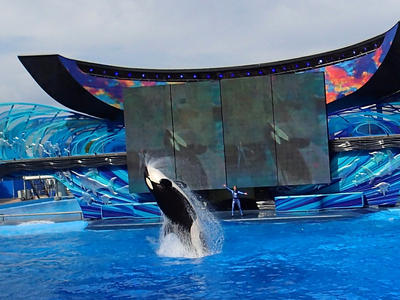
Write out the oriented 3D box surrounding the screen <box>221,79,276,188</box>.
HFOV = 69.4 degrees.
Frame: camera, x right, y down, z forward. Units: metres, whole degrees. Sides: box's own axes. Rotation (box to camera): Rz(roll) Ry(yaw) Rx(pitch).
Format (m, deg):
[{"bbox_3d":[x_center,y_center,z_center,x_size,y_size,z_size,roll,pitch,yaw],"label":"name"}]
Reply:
[{"bbox_3d":[3.077,-1.077,18.096,3.089,6.750,0.400,-4,0,5],"label":"screen"}]

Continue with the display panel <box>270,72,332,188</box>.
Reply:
[{"bbox_3d":[6.190,-1.268,17.839,3.089,6.750,0.400,-4,0,5],"label":"display panel"}]

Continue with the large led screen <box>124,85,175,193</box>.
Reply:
[{"bbox_3d":[-3.149,-0.694,18.610,3.089,6.750,0.400,-4,0,5],"label":"large led screen"}]

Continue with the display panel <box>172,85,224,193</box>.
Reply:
[{"bbox_3d":[-0.036,-0.886,18.353,3.089,6.750,0.400,-4,0,5],"label":"display panel"}]

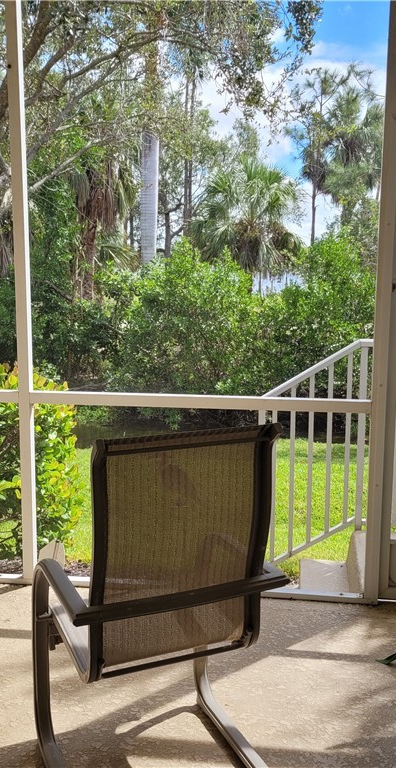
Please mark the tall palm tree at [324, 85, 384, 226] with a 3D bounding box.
[{"bbox_3d":[7.952,-9.628,39.486,3.300,10.955,3.300,1,9,6],"label":"tall palm tree"}]

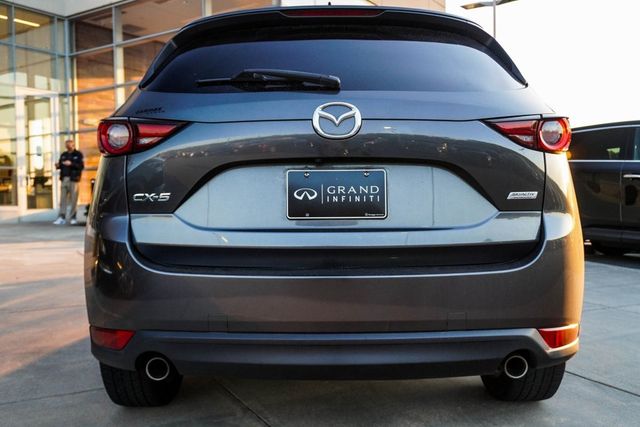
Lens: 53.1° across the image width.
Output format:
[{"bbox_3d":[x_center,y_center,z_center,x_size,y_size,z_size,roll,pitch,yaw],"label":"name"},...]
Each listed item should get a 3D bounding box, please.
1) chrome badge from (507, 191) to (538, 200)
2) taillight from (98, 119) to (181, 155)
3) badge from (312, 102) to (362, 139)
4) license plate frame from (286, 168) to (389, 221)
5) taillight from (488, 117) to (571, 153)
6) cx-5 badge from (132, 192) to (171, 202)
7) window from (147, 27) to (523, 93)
[{"bbox_3d":[0.629,-0.054,1.985,0.098,0.025,0.009,-1,1,-11],"label":"chrome badge"},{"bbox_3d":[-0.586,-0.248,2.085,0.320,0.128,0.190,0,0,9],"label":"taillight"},{"bbox_3d":[0.053,-0.282,1.950,0.151,0.120,0.022,-1,-12,-1],"label":"badge"},{"bbox_3d":[0.053,-0.058,1.972,0.310,0.158,0.015,-1,-4,-1],"label":"license plate frame"},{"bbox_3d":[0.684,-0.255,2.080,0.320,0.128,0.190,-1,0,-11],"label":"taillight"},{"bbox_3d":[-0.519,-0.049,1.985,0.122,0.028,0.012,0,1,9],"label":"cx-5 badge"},{"bbox_3d":[0.052,-0.509,2.130,1.220,0.345,0.110,-1,-33,-1],"label":"window"}]

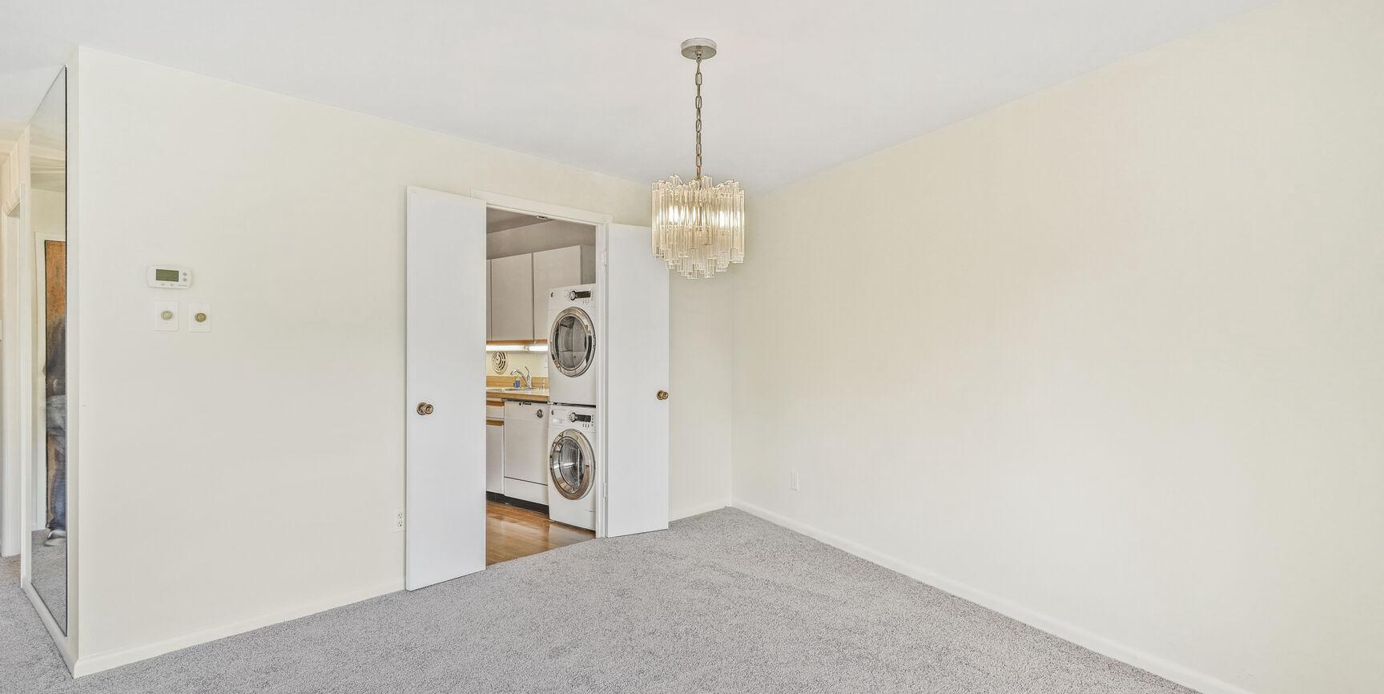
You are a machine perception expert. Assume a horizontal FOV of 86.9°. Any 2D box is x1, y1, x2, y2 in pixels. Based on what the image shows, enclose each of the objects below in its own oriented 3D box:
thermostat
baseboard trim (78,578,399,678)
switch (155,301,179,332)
[{"bbox_3d":[-2.099,-0.281,2.933,0.030,0.090,0.145,0,0,40],"label":"thermostat"},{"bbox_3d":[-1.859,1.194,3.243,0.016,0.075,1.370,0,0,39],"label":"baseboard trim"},{"bbox_3d":[-2.107,-0.123,2.930,0.022,0.119,0.077,0,0,40],"label":"switch"}]

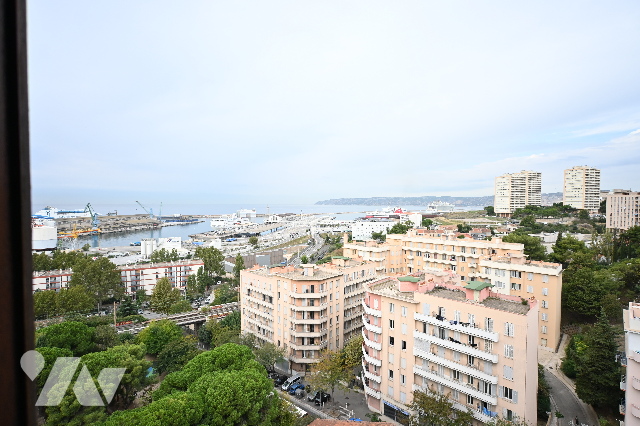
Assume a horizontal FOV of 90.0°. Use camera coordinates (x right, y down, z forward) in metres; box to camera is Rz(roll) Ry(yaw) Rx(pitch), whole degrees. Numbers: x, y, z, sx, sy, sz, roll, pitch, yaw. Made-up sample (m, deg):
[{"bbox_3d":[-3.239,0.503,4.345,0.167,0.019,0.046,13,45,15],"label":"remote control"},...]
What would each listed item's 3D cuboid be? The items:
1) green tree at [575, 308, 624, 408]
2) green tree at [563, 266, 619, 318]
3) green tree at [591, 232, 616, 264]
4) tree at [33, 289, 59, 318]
[{"bbox_3d":[47.250,24.280,53.970,6.100,16.000,6.100,2,2,42],"label":"green tree"},{"bbox_3d":[74.720,22.120,89.000,12.300,14.000,12.300,0,2,0],"label":"green tree"},{"bbox_3d":[121.450,14.990,137.000,8.800,14.800,8.800,0,2,0],"label":"green tree"},{"bbox_3d":[-103.000,34.513,120.173,7.902,10.872,7.902,-2,2,-41],"label":"tree"}]

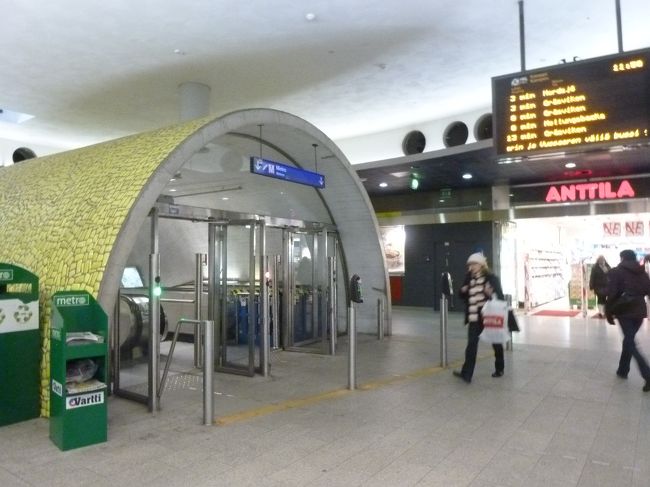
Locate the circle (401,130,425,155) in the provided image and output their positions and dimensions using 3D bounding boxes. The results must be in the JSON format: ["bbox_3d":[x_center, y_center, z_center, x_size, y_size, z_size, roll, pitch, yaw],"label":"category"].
[{"bbox_3d":[2.040,-2.209,10.460,0.560,0.560,0.200,-2,-3,37],"label":"circle"}]

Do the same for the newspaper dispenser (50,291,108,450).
[{"bbox_3d":[-2.140,1.064,4.106,0.340,1.290,0.395,2,-3,-40],"label":"newspaper dispenser"}]

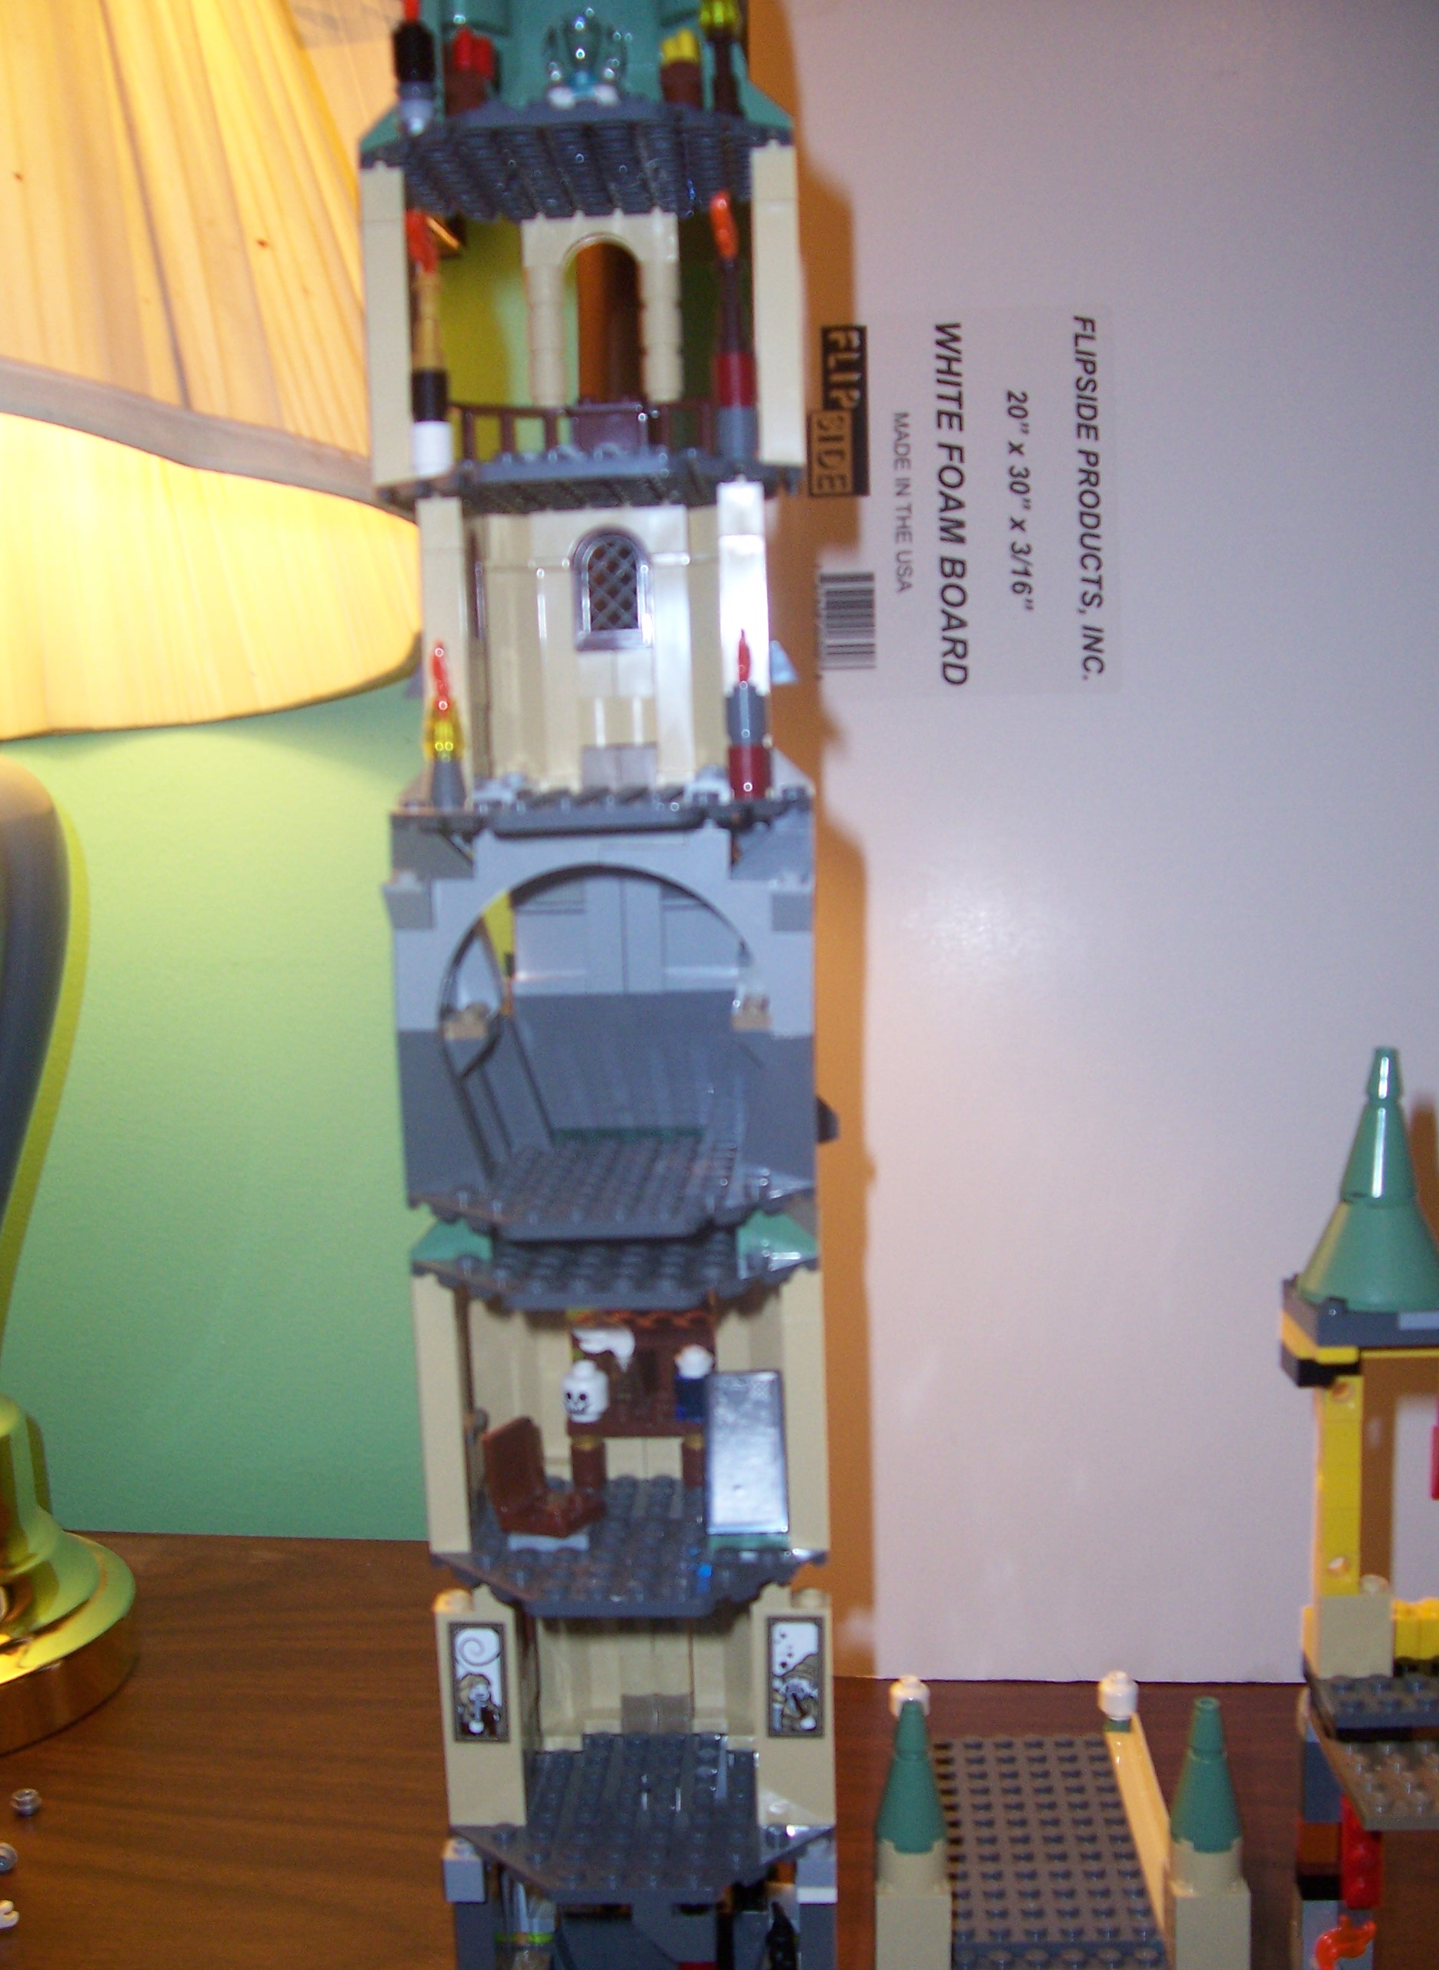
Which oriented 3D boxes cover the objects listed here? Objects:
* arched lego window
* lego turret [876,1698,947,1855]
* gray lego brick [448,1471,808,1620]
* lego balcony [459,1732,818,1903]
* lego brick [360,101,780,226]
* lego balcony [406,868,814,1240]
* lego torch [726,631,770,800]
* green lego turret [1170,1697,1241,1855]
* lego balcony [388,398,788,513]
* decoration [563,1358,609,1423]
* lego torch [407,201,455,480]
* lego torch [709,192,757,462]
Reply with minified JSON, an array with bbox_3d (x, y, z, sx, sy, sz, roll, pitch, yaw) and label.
[{"bbox_3d":[-0.022,-0.083,0.404,0.016,0.026,0.008,-1,6,3],"label":"arched lego window"},{"bbox_3d":[0.041,0.169,0.417,0.016,0.029,0.016,-1,6,3],"label":"lego turret"},{"bbox_3d":[-0.018,0.113,0.401,0.079,0.005,0.075,-1,6,3],"label":"gray lego brick"},{"bbox_3d":[-0.016,0.174,0.419,0.080,0.005,0.080,-1,7,2],"label":"lego balcony"},{"bbox_3d":[-0.026,-0.158,0.372,0.080,0.005,0.080,-2,9,2],"label":"lego brick"},{"bbox_3d":[-0.021,0.010,0.388,0.080,0.068,0.076,-1,6,3],"label":"lego balcony"},{"bbox_3d":[0.005,-0.050,0.363,0.008,0.031,0.008,-2,8,2],"label":"lego torch"},{"bbox_3d":[0.105,0.169,0.416,0.016,0.029,0.016,-1,6,3],"label":"green lego turret"},{"bbox_3d":[-0.024,-0.104,0.377,0.080,0.022,0.075,-1,6,3],"label":"lego balcony"},{"bbox_3d":[-0.029,0.089,0.422,0.010,0.012,0.010,-2,8,0],"label":"decoration"},{"bbox_3d":[-0.053,-0.118,0.355,0.009,0.048,0.008,-2,8,2],"label":"lego torch"},{"bbox_3d":[0.002,-0.121,0.355,0.009,0.049,0.009,-1,6,3],"label":"lego torch"}]

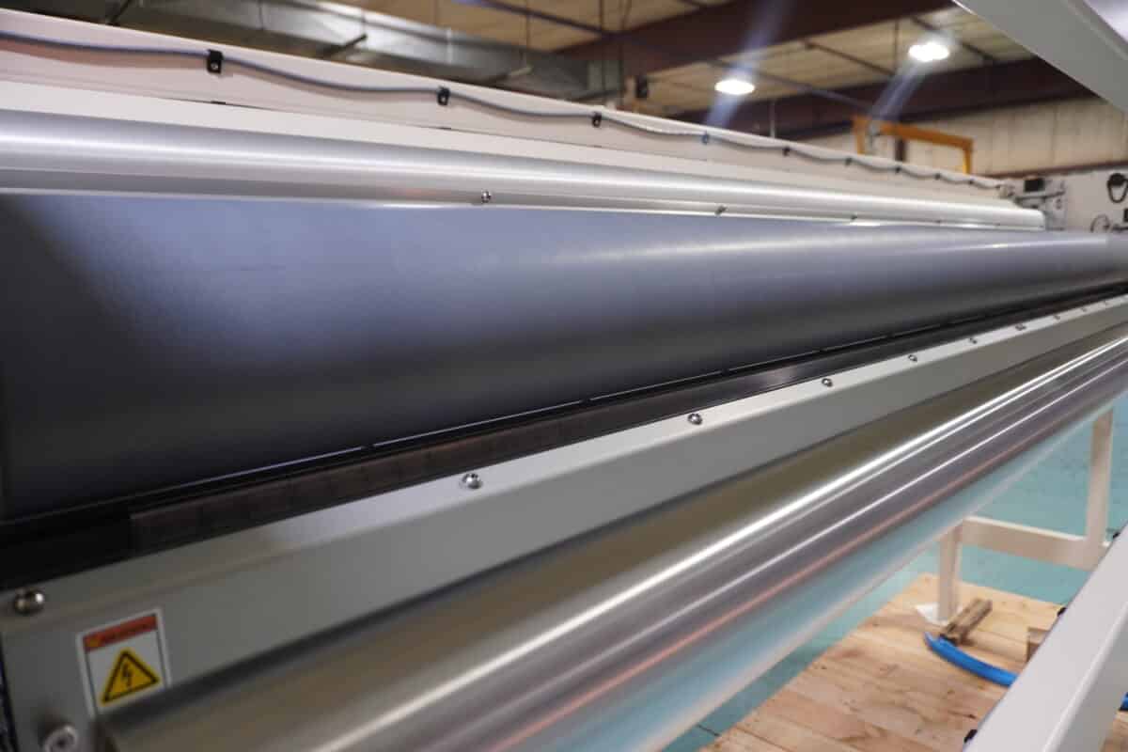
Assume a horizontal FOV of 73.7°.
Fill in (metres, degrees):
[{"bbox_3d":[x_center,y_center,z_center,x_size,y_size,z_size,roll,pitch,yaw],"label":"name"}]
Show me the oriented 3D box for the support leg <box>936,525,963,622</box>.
[{"bbox_3d":[1.451,0.716,2.826,0.053,0.390,0.053,-10,11,-44],"label":"support leg"}]

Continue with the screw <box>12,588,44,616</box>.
[{"bbox_3d":[-0.190,0.079,0.267,0.010,0.004,0.010,-10,51,-44],"label":"screw"}]

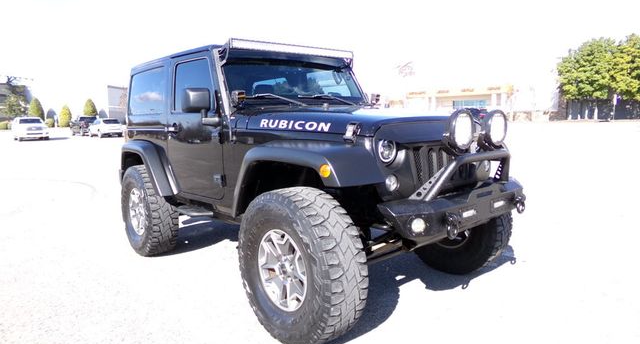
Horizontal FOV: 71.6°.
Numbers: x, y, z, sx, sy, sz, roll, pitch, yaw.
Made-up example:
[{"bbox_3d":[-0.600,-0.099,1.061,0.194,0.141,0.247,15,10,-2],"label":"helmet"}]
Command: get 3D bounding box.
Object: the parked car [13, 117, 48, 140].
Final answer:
[{"bbox_3d":[-23.000,-3.420,35.200,1.920,1.820,4.850,-8,9,-41],"label":"parked car"}]

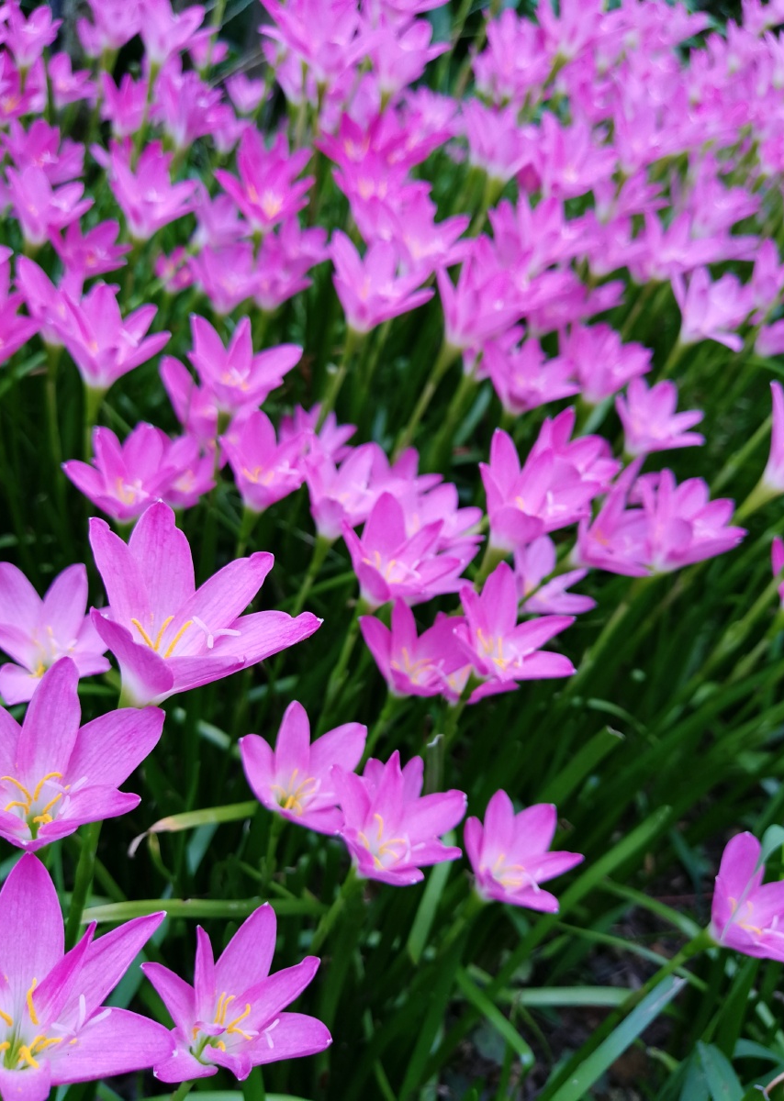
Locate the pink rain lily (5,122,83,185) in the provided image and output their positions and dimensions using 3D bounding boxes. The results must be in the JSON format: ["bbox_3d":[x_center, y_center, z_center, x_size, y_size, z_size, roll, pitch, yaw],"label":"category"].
[{"bbox_3d":[-0.296,-0.334,0.735,0.064,0.047,0.064,-8,43,-27],"label":"pink rain lily"}]

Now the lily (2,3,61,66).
[{"bbox_3d":[-0.360,-0.520,0.871,0.057,0.050,0.057,-14,43,-26],"label":"lily"}]

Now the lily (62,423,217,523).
[{"bbox_3d":[-0.155,-0.037,0.500,0.066,0.046,0.066,-4,43,-27],"label":"lily"}]

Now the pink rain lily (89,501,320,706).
[{"bbox_3d":[-0.060,0.026,0.258,0.066,0.050,0.066,5,39,-27],"label":"pink rain lily"}]

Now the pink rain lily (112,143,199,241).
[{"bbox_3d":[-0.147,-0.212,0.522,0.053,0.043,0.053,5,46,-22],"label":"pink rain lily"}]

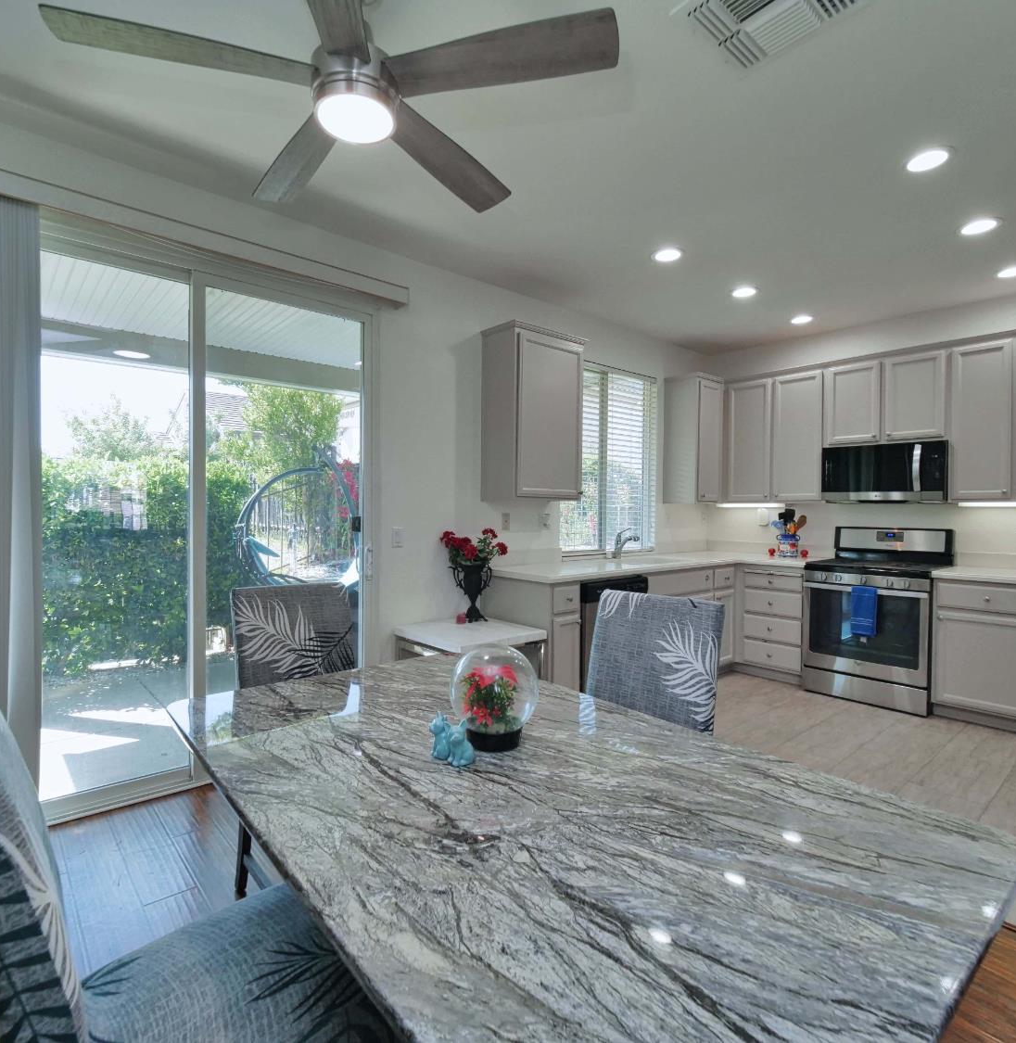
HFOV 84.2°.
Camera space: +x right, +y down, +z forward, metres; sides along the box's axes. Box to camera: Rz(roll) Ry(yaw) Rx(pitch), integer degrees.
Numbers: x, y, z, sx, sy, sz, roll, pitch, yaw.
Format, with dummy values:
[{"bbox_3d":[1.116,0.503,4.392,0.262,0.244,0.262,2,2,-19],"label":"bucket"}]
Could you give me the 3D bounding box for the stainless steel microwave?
[{"bbox_3d":[2.788,-0.344,4.129,0.415,0.420,0.759,-1,1,-40],"label":"stainless steel microwave"}]

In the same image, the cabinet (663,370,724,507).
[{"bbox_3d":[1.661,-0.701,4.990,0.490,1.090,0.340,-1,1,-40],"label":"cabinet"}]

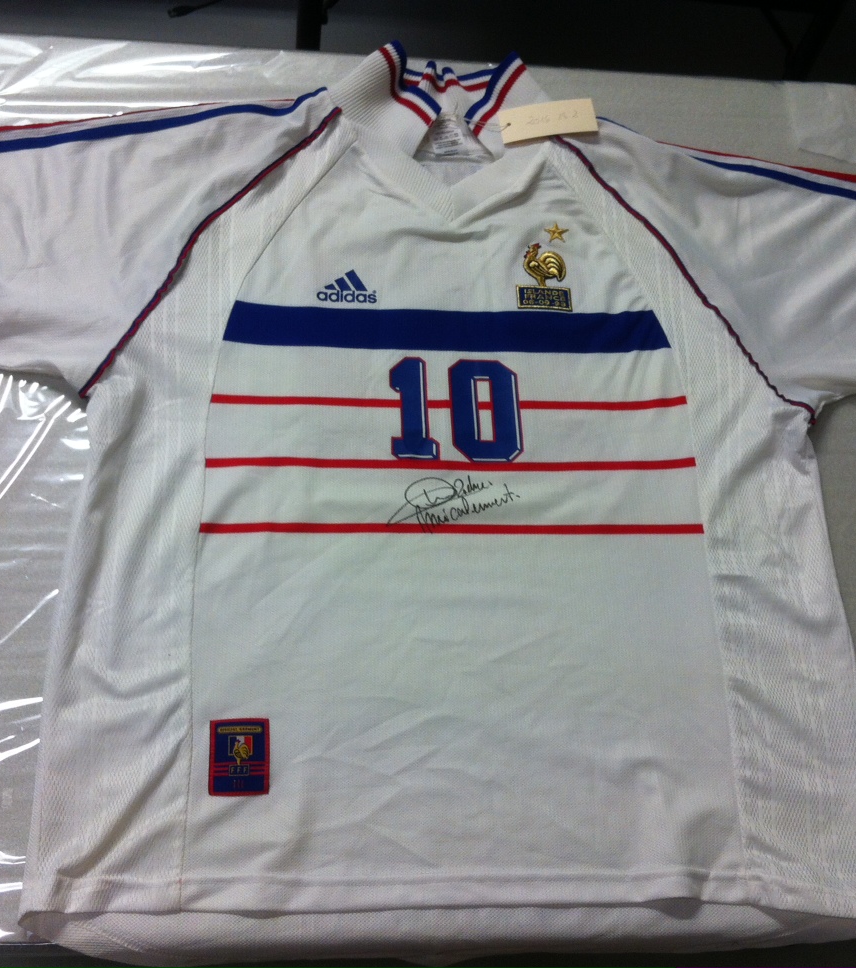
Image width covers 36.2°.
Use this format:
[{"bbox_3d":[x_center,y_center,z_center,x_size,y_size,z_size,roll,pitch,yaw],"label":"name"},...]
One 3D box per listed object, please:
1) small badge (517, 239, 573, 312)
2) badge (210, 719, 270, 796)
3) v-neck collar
[{"bbox_3d":[0.103,-0.186,1.173,0.049,0.005,0.073,2,64,-6],"label":"small badge"},{"bbox_3d":[-0.138,0.200,0.959,0.044,0.004,0.057,-1,64,-7],"label":"badge"},{"bbox_3d":[0.015,-0.321,1.204,0.211,0.060,0.163,1,64,-6],"label":"v-neck collar"}]

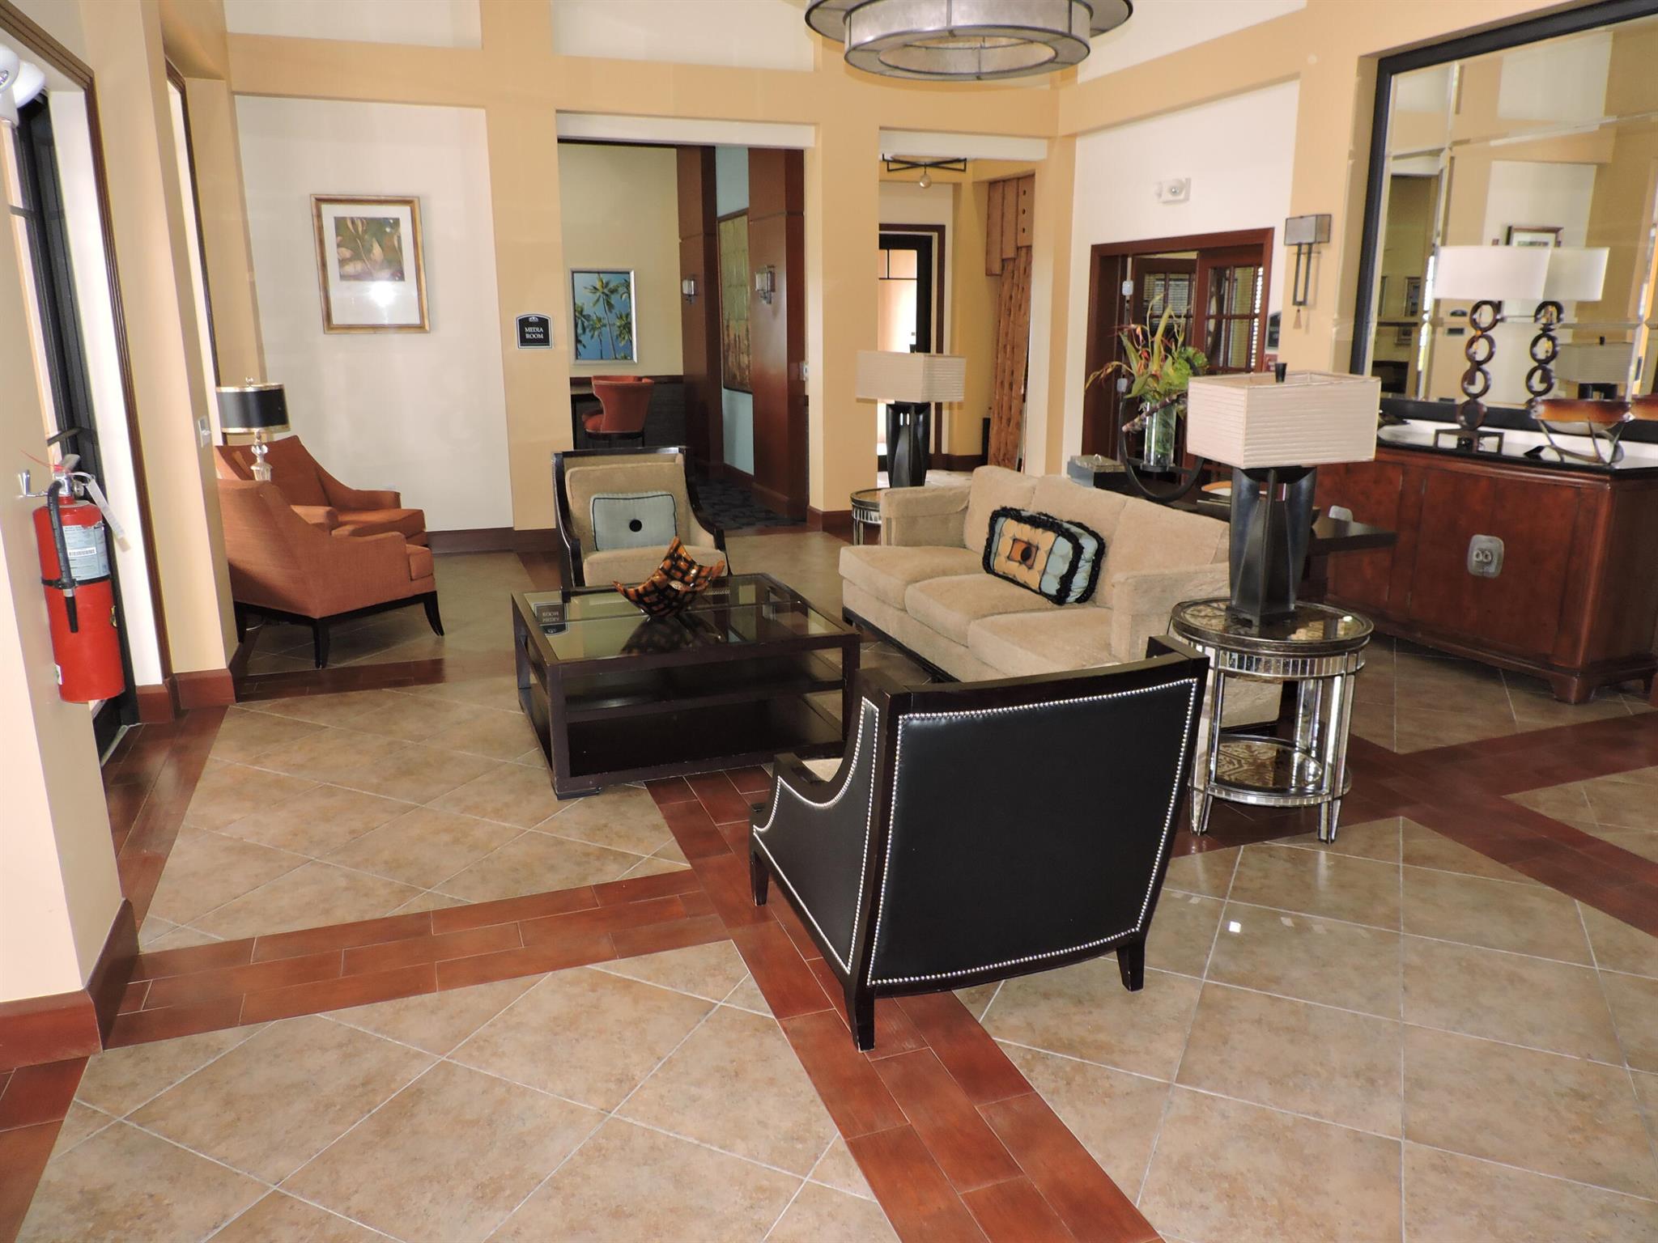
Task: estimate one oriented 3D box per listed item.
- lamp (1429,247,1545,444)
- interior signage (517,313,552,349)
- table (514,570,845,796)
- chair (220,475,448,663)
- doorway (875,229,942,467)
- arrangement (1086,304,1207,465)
[{"bbox_3d":[3.061,-1.273,5.391,0.368,0.938,0.490,-5,14,-19],"label":"lamp"},{"bbox_3d":[-2.179,-2.150,8.505,0.281,0.257,0.025,-5,14,-19],"label":"interior signage"},{"bbox_3d":[-0.616,0.198,4.652,1.139,0.480,1.180,-5,14,-20],"label":"table"},{"bbox_3d":[-2.658,-0.331,5.960,0.820,0.920,0.890,9,16,33],"label":"chair"},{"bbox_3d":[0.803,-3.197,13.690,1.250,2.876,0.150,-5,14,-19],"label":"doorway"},{"bbox_3d":[1.526,-1.108,5.407,0.415,0.731,0.443,-5,14,-19],"label":"arrangement"}]

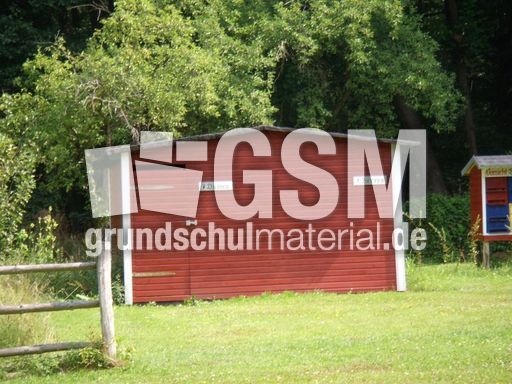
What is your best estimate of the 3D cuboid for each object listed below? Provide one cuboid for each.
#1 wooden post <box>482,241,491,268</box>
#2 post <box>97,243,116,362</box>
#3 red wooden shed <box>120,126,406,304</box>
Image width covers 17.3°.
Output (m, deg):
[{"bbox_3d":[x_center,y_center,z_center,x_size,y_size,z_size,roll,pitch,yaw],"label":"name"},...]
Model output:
[{"bbox_3d":[3.910,1.065,28.600,0.105,0.480,0.105,-2,0,-7],"label":"wooden post"},{"bbox_3d":[-1.476,1.075,16.700,0.130,1.200,0.130,-3,0,0],"label":"post"},{"bbox_3d":[-0.096,0.310,26.279,4.300,2.500,3.200,-2,0,-8],"label":"red wooden shed"}]

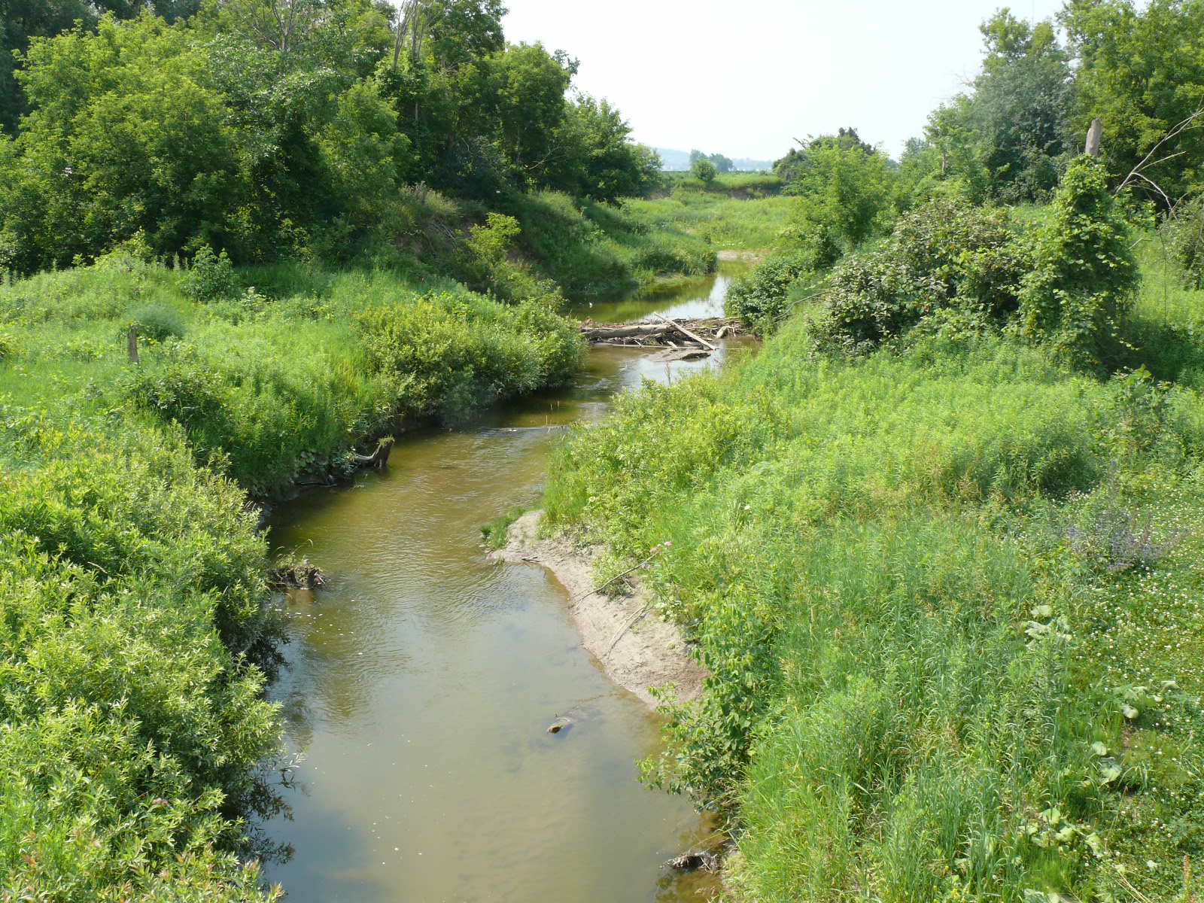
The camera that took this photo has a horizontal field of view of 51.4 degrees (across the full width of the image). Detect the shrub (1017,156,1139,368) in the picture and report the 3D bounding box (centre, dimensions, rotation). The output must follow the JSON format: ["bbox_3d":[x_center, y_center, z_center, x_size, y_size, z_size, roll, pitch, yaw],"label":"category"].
[{"bbox_3d":[8.488,-3.294,22.326,2.180,3.860,2.100,0,13,0],"label":"shrub"}]

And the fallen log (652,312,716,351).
[{"bbox_3d":[2.441,-3.670,37.800,0.160,0.160,3.790,-6,23,-24],"label":"fallen log"}]

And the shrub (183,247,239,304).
[{"bbox_3d":[-9.138,-4.088,29.325,1.340,1.430,1.300,0,13,0],"label":"shrub"}]

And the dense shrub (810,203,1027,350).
[{"bbox_3d":[6.155,-3.343,24.367,4.280,3.080,3.300,0,13,0],"label":"dense shrub"}]

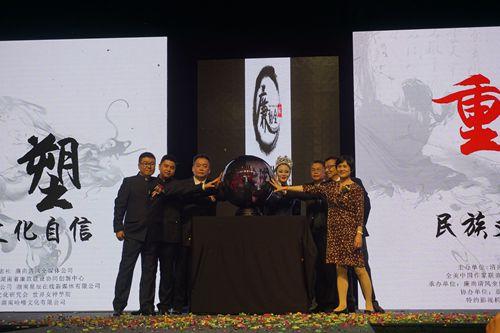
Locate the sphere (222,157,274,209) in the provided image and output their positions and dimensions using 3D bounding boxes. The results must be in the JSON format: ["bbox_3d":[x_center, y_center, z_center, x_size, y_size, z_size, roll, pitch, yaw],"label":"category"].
[{"bbox_3d":[-0.020,0.172,10.600,0.575,0.585,0.575,0,-7,0],"label":"sphere"}]

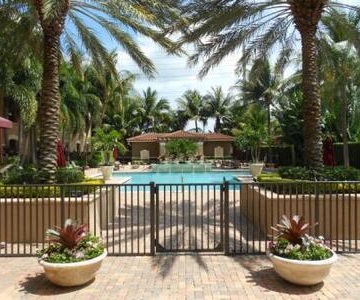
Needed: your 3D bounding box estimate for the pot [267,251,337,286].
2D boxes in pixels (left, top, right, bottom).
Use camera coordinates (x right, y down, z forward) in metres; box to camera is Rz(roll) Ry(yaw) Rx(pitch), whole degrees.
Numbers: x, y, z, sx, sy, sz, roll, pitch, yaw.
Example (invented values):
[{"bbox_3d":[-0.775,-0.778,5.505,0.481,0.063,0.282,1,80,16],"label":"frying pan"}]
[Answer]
[{"bbox_3d":[1.630,1.570,4.060,0.875,0.370,0.875,0,0,0],"label":"pot"}]

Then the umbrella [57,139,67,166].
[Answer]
[{"bbox_3d":[-5.750,0.680,14.400,0.620,2.450,0.620,0,-1,0],"label":"umbrella"}]

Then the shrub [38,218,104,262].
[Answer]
[{"bbox_3d":[-1.450,1.180,4.060,0.810,0.530,0.800,0,0,0],"label":"shrub"}]

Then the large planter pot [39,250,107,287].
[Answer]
[{"bbox_3d":[-1.450,1.620,4.100,0.880,0.360,0.880,0,-1,0],"label":"large planter pot"}]

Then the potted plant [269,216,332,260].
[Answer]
[{"bbox_3d":[1.630,1.170,4.070,0.870,0.570,0.820,0,-1,0],"label":"potted plant"}]

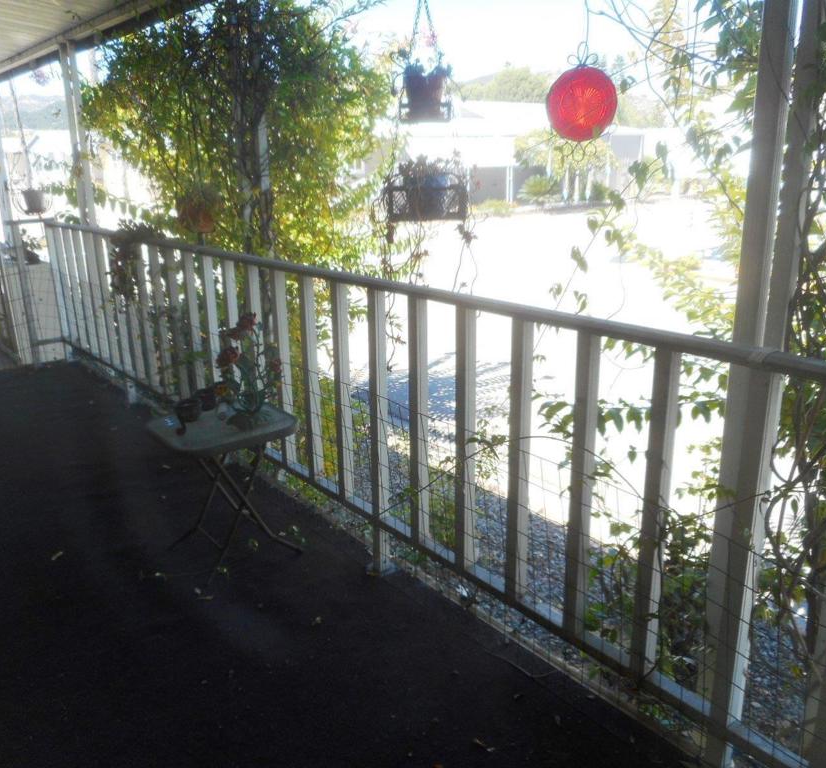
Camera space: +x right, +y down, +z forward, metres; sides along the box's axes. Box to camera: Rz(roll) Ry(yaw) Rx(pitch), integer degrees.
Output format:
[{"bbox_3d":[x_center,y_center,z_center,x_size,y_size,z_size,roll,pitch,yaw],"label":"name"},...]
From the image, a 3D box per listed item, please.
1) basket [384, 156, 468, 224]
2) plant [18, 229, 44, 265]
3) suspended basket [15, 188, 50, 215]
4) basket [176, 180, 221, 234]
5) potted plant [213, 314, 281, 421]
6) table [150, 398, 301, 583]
[{"bbox_3d":[0.041,-0.583,2.217,0.238,0.198,0.190,0,17,1],"label":"basket"},{"bbox_3d":[-2.708,-0.971,5.221,0.184,0.247,0.170,-9,19,-26],"label":"plant"},{"bbox_3d":[-3.013,-1.449,5.871,0.278,0.222,0.278,-9,18,-25],"label":"suspended basket"},{"bbox_3d":[-0.987,-0.807,3.402,0.198,0.225,0.193,-5,17,-15],"label":"basket"},{"bbox_3d":[-0.576,-0.057,2.530,0.218,0.340,0.174,-5,17,-13],"label":"potted plant"},{"bbox_3d":[-0.639,0.364,2.567,0.392,0.486,0.370,-14,21,-37],"label":"table"}]

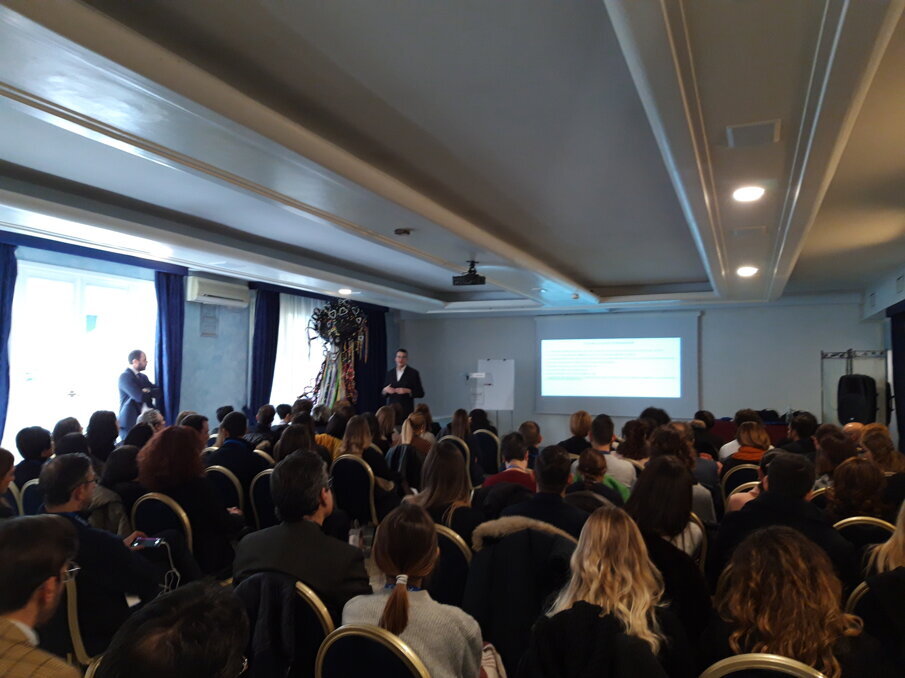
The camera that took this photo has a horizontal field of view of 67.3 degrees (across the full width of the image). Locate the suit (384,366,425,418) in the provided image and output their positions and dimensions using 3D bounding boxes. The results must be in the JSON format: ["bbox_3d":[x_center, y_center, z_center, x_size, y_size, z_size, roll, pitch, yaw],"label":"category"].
[{"bbox_3d":[-0.707,0.786,9.800,0.540,0.800,0.360,0,-3,11],"label":"suit"}]

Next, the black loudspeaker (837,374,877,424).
[{"bbox_3d":[5.298,0.799,8.900,0.370,0.670,0.390,3,-4,-35],"label":"black loudspeaker"}]

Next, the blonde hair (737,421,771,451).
[{"bbox_3d":[2.193,0.707,4.950,0.230,0.220,0.230,-1,-3,15],"label":"blonde hair"}]

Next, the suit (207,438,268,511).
[{"bbox_3d":[-1.567,1.021,4.940,0.460,0.630,0.320,-1,-4,25],"label":"suit"}]

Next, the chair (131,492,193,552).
[{"bbox_3d":[-1.444,1.252,3.695,0.420,0.910,0.540,-1,-3,17],"label":"chair"}]

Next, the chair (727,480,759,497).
[{"bbox_3d":[1.893,1.290,4.148,0.420,0.910,0.540,-1,-4,21],"label":"chair"}]

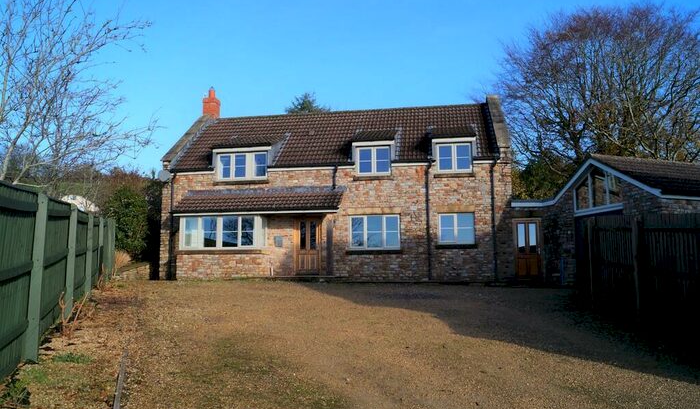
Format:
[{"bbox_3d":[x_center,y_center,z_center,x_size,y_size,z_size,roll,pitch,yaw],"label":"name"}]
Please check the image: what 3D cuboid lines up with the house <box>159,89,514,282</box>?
[{"bbox_3d":[-0.360,-1.205,21.753,13.050,8.500,7.850,-1,-5,11],"label":"house"}]

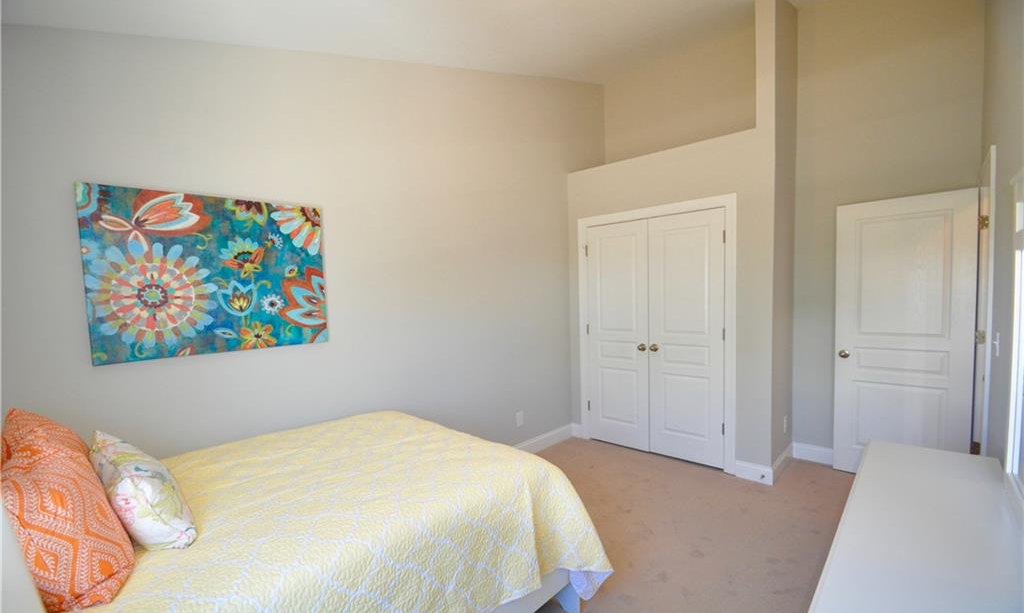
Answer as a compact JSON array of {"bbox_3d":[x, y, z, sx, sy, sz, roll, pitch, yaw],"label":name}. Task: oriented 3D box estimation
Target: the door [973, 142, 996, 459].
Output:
[{"bbox_3d":[2.756,0.250,2.448,0.100,2.124,0.940,1,4,43],"label":"door"}]

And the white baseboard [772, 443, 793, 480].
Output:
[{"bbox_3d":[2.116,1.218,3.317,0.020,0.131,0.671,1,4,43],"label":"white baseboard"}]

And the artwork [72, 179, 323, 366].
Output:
[{"bbox_3d":[-1.432,-0.154,2.118,0.037,0.756,0.983,1,4,43],"label":"artwork"}]

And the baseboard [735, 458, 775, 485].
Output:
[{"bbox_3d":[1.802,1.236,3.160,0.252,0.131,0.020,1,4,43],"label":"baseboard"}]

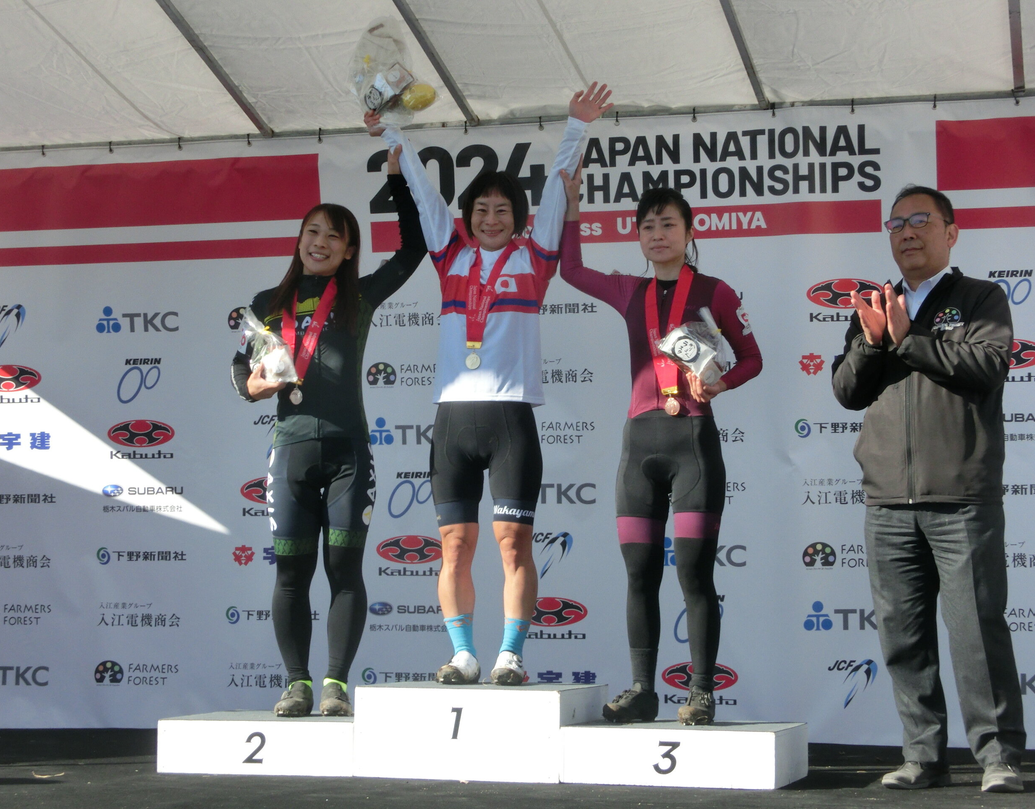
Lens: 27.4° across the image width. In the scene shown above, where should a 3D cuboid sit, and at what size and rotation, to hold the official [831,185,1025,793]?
[{"bbox_3d":[1.141,0.214,5.886,0.520,1.675,0.470,-3,-7,28],"label":"official"}]

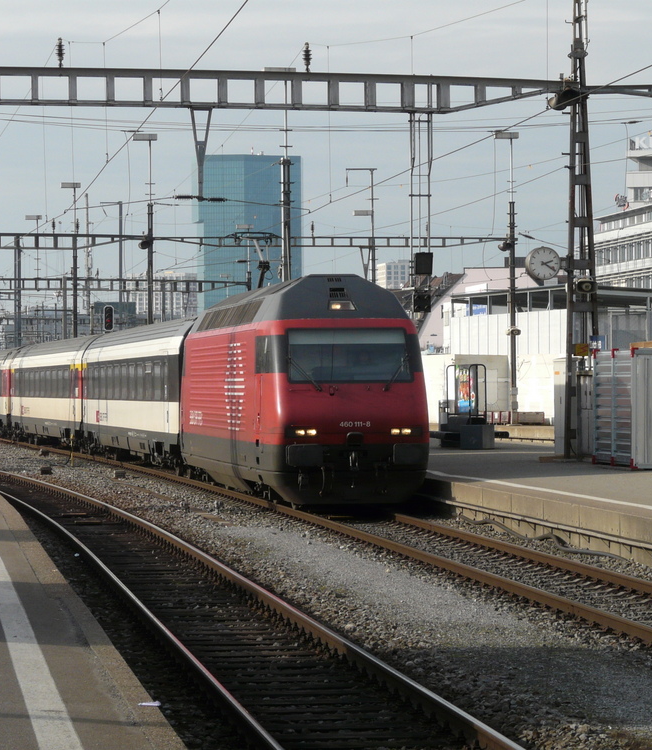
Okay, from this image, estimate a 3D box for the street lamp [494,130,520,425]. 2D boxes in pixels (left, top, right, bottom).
[{"bbox_3d":[7.200,-3.820,119.000,0.980,11.600,0.400,0,0,-12],"label":"street lamp"}]

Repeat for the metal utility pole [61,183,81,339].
[{"bbox_3d":[-12.400,-3.600,147.000,0.970,11.650,0.400,0,0,-12],"label":"metal utility pole"}]

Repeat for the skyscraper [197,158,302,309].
[{"bbox_3d":[-41.200,-53.400,1590.000,56.000,126.000,38.000,0,0,-6],"label":"skyscraper"}]

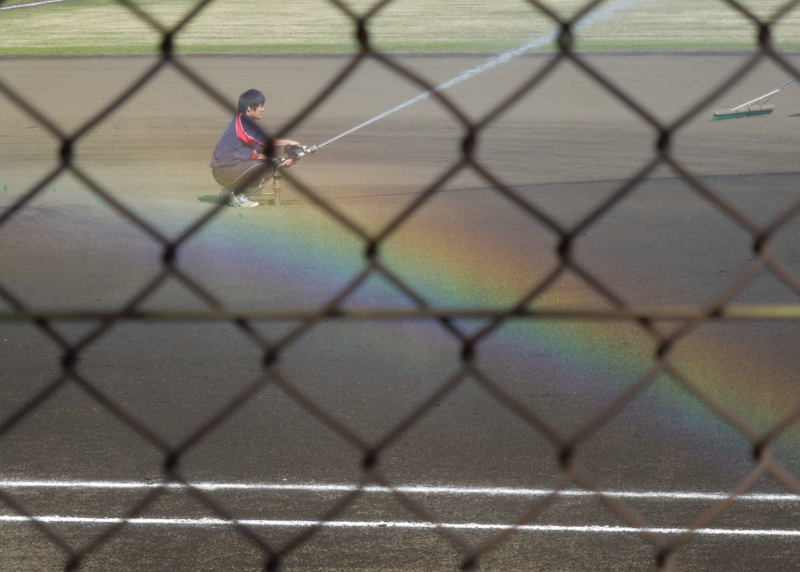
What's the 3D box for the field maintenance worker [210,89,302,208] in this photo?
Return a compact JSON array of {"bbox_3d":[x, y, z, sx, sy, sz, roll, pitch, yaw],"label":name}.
[{"bbox_3d":[-1.250,-1.203,30.300,0.790,1.020,0.540,0,7,0],"label":"field maintenance worker"}]

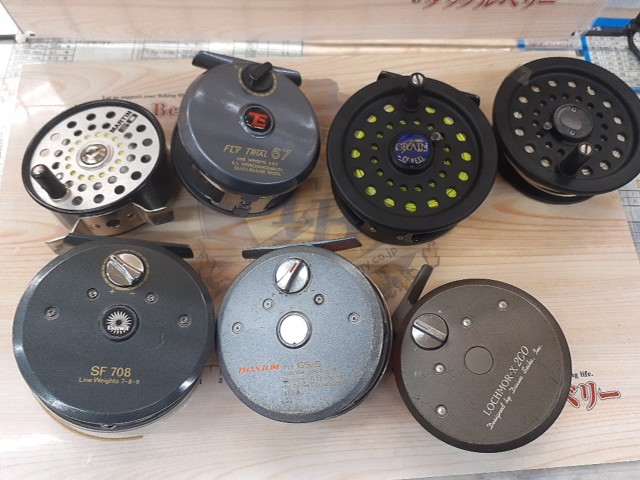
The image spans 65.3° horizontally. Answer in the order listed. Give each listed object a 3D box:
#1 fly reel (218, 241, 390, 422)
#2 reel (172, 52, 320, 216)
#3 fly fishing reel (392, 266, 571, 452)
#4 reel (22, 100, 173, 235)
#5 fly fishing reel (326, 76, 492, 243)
[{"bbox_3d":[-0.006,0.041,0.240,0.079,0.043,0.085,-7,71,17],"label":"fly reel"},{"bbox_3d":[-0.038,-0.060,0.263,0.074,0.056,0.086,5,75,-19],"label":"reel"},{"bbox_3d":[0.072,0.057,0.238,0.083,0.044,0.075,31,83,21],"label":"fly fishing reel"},{"bbox_3d":[-0.115,-0.038,0.261,0.073,0.045,0.082,-17,64,-6],"label":"reel"},{"bbox_3d":[0.050,-0.049,0.268,0.087,0.054,0.096,16,74,5],"label":"fly fishing reel"}]

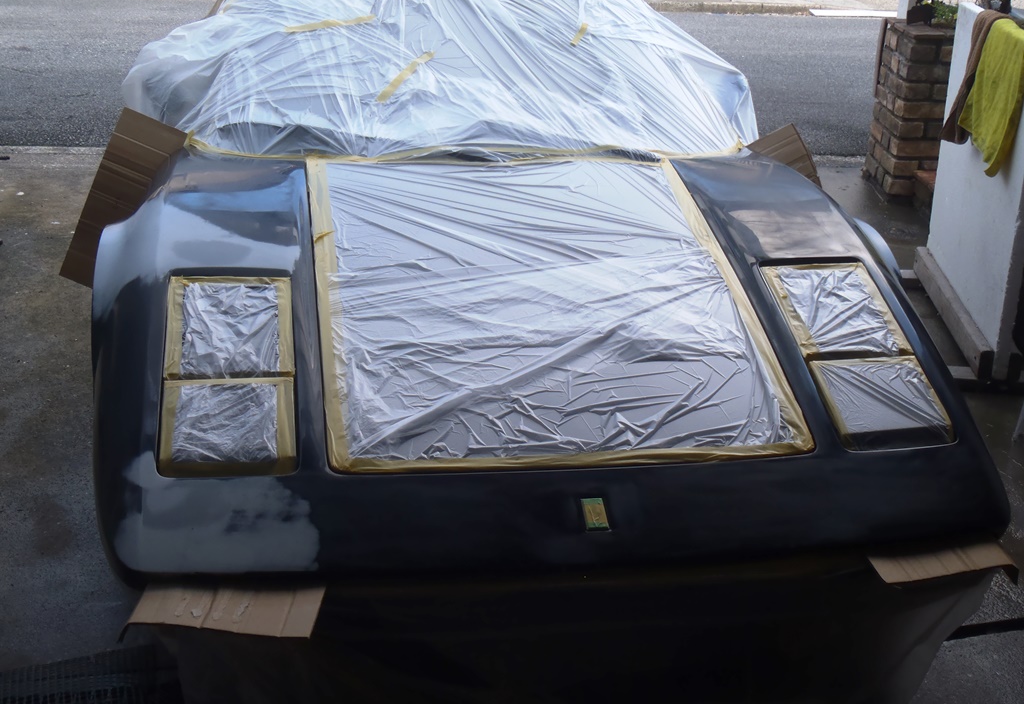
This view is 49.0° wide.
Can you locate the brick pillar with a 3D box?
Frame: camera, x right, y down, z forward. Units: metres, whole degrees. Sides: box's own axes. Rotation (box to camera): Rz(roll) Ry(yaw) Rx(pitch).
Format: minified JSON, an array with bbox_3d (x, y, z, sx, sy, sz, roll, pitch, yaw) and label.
[{"bbox_3d":[1.859,-1.090,5.022,0.370,0.710,0.340,0,24,-3],"label":"brick pillar"}]

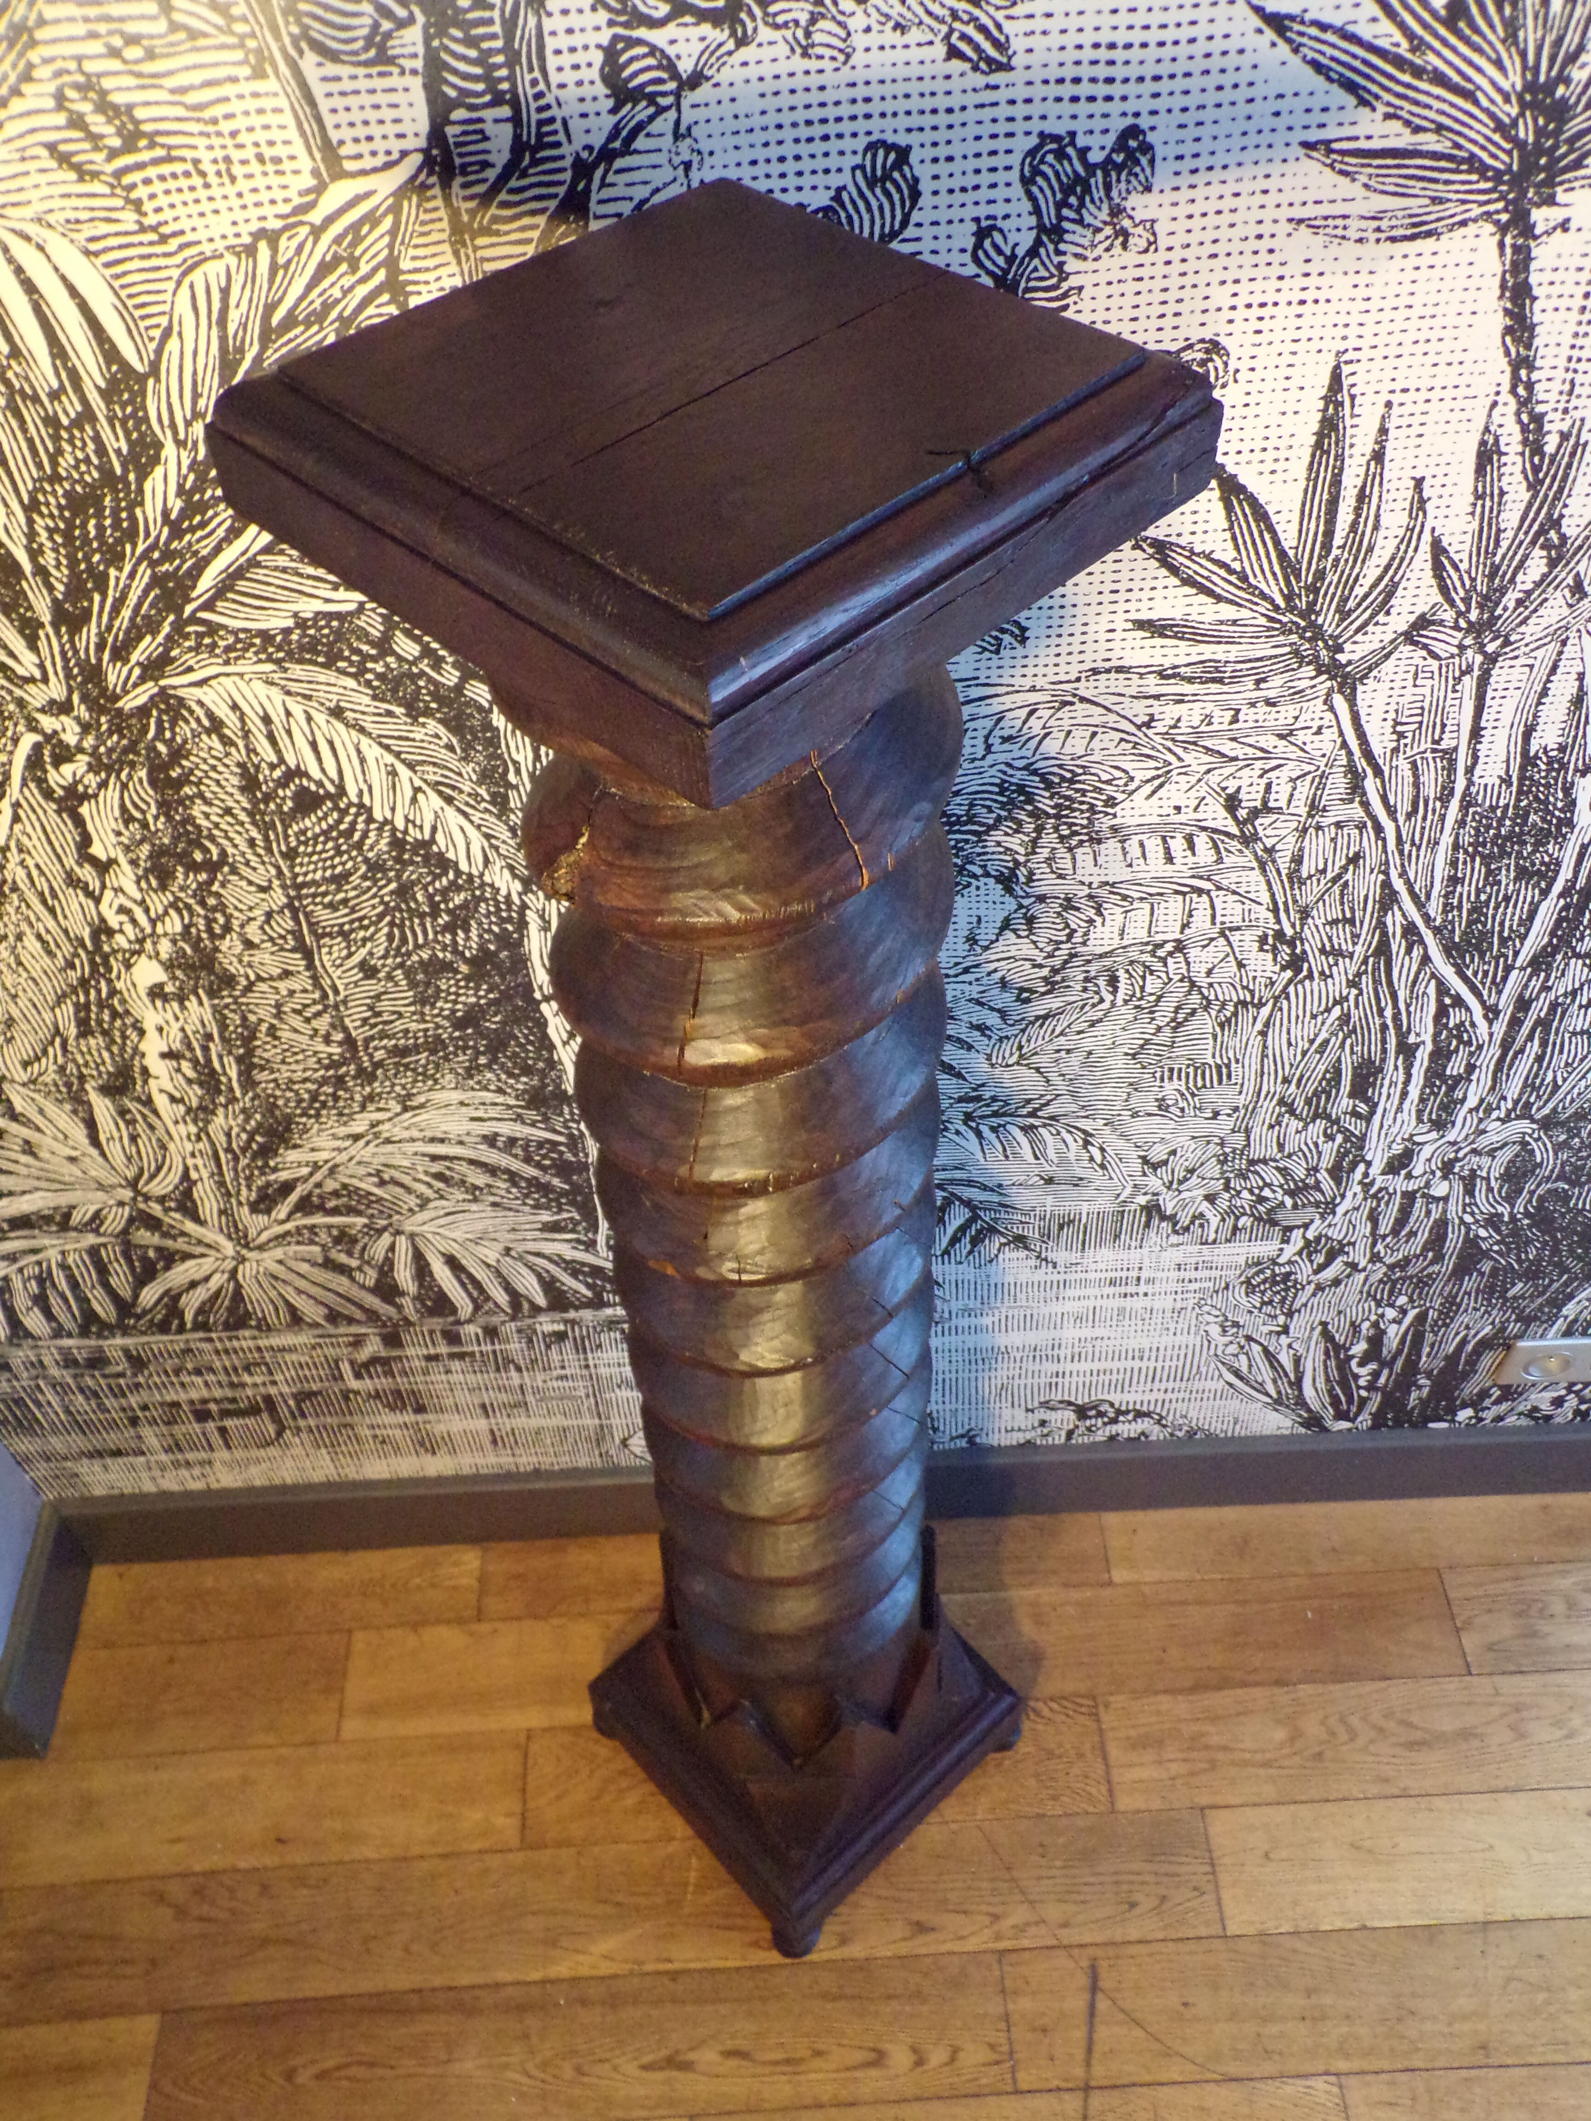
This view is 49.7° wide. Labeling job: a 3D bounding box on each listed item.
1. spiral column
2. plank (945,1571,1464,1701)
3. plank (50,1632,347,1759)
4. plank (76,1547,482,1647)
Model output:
[{"bbox_3d":[-0.009,0.203,1.107,0.260,1.279,0.260,-37,58,-27],"label":"spiral column"},{"bbox_3d":[0.367,0.554,1.656,0.525,0.018,0.104,-3,49,-2],"label":"plank"},{"bbox_3d":[-0.556,0.600,1.629,0.266,0.018,0.104,-3,49,-2],"label":"plank"},{"bbox_3d":[-0.501,0.527,1.692,0.387,0.018,0.082,-3,49,-2],"label":"plank"}]

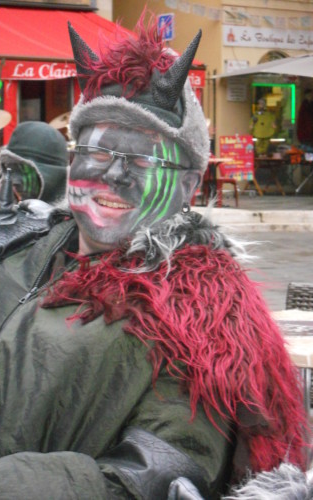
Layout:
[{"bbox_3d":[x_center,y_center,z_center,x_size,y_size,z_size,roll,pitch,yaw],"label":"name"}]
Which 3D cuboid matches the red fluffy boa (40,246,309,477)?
[{"bbox_3d":[0.027,0.147,2.120,0.340,0.320,0.280,2,4,30],"label":"red fluffy boa"}]

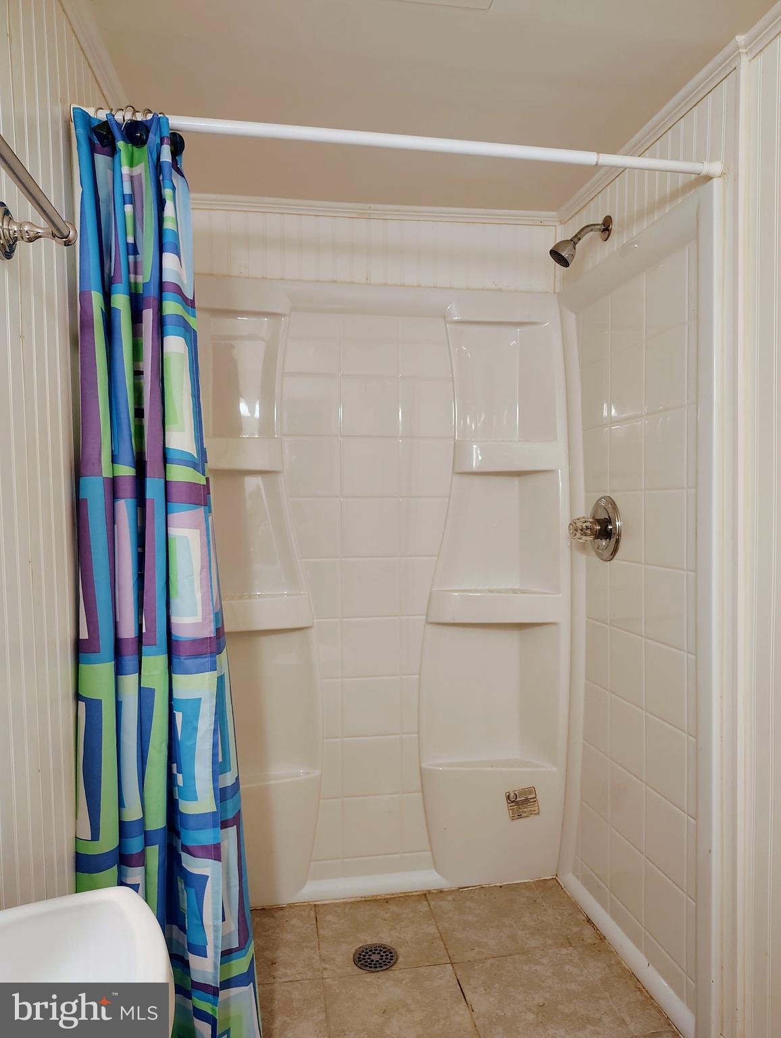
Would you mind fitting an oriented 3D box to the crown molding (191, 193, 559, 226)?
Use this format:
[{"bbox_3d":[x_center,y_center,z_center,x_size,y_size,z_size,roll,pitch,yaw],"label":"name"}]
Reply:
[{"bbox_3d":[-0.075,-0.893,2.076,1.200,0.040,0.034,-1,1,-10],"label":"crown molding"}]

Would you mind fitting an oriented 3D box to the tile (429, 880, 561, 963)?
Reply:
[{"bbox_3d":[0.303,1.159,2.080,0.336,0.010,0.326,-1,2,-9],"label":"tile"}]

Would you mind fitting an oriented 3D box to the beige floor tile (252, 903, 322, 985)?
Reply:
[{"bbox_3d":[-0.366,1.174,1.979,0.337,0.010,0.327,-1,2,-9],"label":"beige floor tile"}]

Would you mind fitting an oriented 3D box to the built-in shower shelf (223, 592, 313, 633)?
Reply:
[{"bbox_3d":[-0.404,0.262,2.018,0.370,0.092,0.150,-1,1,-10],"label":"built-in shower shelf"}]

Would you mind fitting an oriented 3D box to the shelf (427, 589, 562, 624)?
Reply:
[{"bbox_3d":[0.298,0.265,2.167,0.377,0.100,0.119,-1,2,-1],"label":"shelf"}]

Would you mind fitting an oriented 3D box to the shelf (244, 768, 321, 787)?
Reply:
[{"bbox_3d":[-0.381,0.774,2.091,0.381,0.030,0.088,-2,3,-17],"label":"shelf"}]

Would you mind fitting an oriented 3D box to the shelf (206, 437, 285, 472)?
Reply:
[{"bbox_3d":[-0.440,-0.183,2.032,0.293,0.100,0.102,-2,3,-17],"label":"shelf"}]

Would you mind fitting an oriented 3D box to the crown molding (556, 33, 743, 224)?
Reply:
[{"bbox_3d":[0.585,-0.894,1.767,0.034,0.042,0.840,-1,1,-10],"label":"crown molding"}]

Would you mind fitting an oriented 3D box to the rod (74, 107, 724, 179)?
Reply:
[{"bbox_3d":[0.061,-0.677,1.306,1.200,0.030,0.030,-1,1,-10],"label":"rod"}]

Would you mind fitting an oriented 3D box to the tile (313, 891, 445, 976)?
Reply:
[{"bbox_3d":[-0.038,1.120,1.948,0.325,0.010,0.325,-1,1,-10],"label":"tile"}]

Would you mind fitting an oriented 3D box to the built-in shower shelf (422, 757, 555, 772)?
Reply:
[{"bbox_3d":[0.289,0.755,2.200,0.397,0.029,0.092,-1,2,-1],"label":"built-in shower shelf"}]

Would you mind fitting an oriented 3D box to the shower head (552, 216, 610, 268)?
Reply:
[{"bbox_3d":[0.490,-0.722,1.875,0.161,0.142,0.069,-1,2,-9],"label":"shower head"}]

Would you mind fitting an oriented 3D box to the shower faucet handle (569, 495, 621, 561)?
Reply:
[{"bbox_3d":[0.518,0.025,1.873,0.115,0.167,0.165,-1,1,-10],"label":"shower faucet handle"}]

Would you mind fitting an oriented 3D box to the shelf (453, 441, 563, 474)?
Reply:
[{"bbox_3d":[0.346,-0.186,2.150,0.325,0.090,0.140,-1,1,-10],"label":"shelf"}]

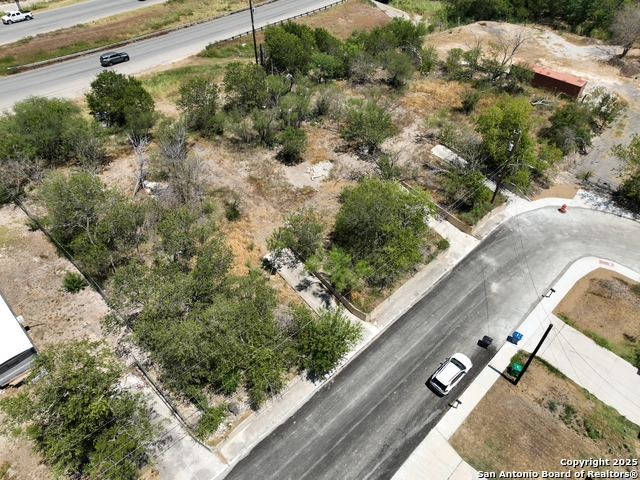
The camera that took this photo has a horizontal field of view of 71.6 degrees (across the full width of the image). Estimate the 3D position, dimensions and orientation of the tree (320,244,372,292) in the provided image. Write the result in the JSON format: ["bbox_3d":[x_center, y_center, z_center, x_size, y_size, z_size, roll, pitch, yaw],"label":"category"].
[{"bbox_3d":[2.645,2.959,46.255,5.185,4.543,4.774,0,46,0],"label":"tree"}]

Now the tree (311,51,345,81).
[{"bbox_3d":[1.472,-29.756,77.176,5.734,4.606,5.640,0,44,0],"label":"tree"}]

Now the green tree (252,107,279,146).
[{"bbox_3d":[-7.896,-16.429,64.446,3.943,5.709,3.665,0,46,0],"label":"green tree"}]

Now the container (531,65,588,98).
[{"bbox_3d":[40.214,-28.326,78.676,12.000,2.590,2.440,35,54,30],"label":"container"}]

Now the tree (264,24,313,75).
[{"bbox_3d":[-5.524,-33.191,78.368,7.802,7.520,8.084,0,44,0],"label":"tree"}]

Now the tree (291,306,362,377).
[{"bbox_3d":[0.751,9.059,39.656,6.104,6.561,5.771,0,46,0],"label":"tree"}]

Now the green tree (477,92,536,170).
[{"bbox_3d":[25.076,-14.223,59.819,7.200,9.300,6.800,0,46,0],"label":"green tree"}]

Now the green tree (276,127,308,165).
[{"bbox_3d":[-3.812,-13.110,61.706,4.535,5.039,4.209,0,46,0],"label":"green tree"}]

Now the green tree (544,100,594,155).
[{"bbox_3d":[34.000,-15.218,61.275,5.076,6.580,5.640,0,44,0],"label":"green tree"}]

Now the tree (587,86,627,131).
[{"bbox_3d":[42.103,-19.045,65.687,4.324,6.110,4.606,0,44,0],"label":"tree"}]

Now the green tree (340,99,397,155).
[{"bbox_3d":[6.641,-15.515,61.289,7.050,6.392,7.332,0,44,0],"label":"green tree"}]

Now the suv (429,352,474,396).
[{"bbox_3d":[11.931,12.360,40.473,4.500,1.630,1.850,-34,55,-29],"label":"suv"}]

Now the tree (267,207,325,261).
[{"bbox_3d":[-2.574,-0.515,46.832,5.546,4.982,5.640,0,44,0],"label":"tree"}]

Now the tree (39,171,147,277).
[{"bbox_3d":[-24.750,-1.694,48.484,10.200,8.200,9.500,0,46,0],"label":"tree"}]

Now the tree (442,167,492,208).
[{"bbox_3d":[18.458,-6.595,55.681,5.868,4.656,5.370,0,46,0],"label":"tree"}]

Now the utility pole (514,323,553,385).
[{"bbox_3d":[17.802,9.856,37.262,0.330,9.400,0.330,-1,45,1],"label":"utility pole"}]

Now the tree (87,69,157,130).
[{"bbox_3d":[-28.691,-19.998,64.468,8.366,7.520,8.648,0,44,0],"label":"tree"}]

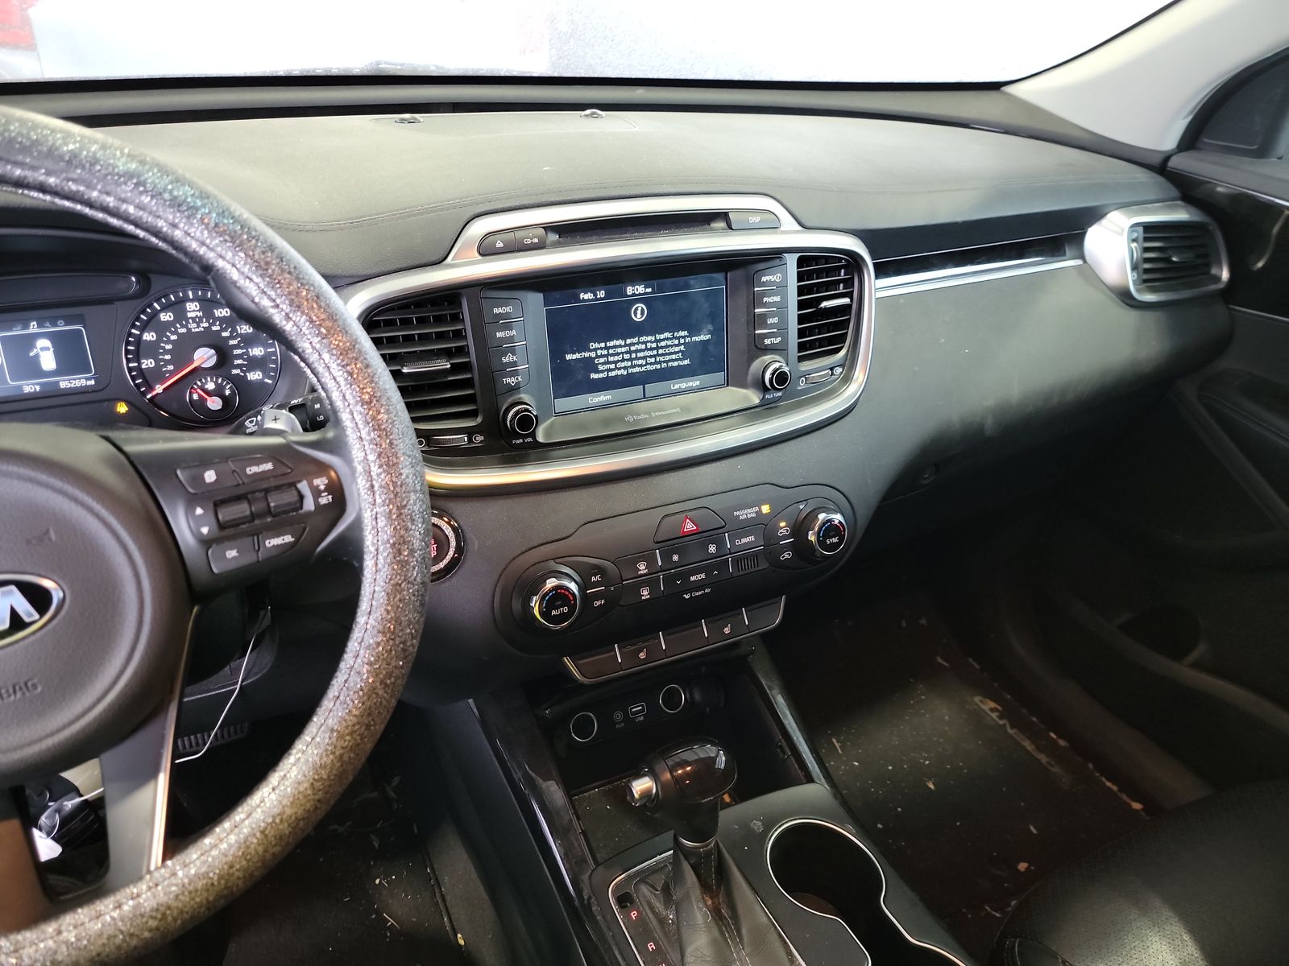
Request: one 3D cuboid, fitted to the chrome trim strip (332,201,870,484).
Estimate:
[{"bbox_3d":[0.001,-0.092,0.685,0.440,0.180,0.045,-12,21,-24],"label":"chrome trim strip"}]

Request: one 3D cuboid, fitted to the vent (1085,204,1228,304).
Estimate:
[{"bbox_3d":[0.530,-0.235,0.927,0.155,0.098,0.075,-8,16,-19],"label":"vent"}]

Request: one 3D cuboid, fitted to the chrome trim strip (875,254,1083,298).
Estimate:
[{"bbox_3d":[0.328,-0.202,0.861,0.275,0.018,0.018,-13,22,-26],"label":"chrome trim strip"}]

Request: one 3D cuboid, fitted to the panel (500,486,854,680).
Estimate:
[{"bbox_3d":[0.035,0.077,0.688,0.310,0.140,0.050,-12,17,-24],"label":"panel"}]

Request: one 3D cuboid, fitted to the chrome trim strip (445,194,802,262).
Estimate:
[{"bbox_3d":[-0.007,-0.192,0.658,0.297,0.036,0.032,-12,17,-24],"label":"chrome trim strip"}]

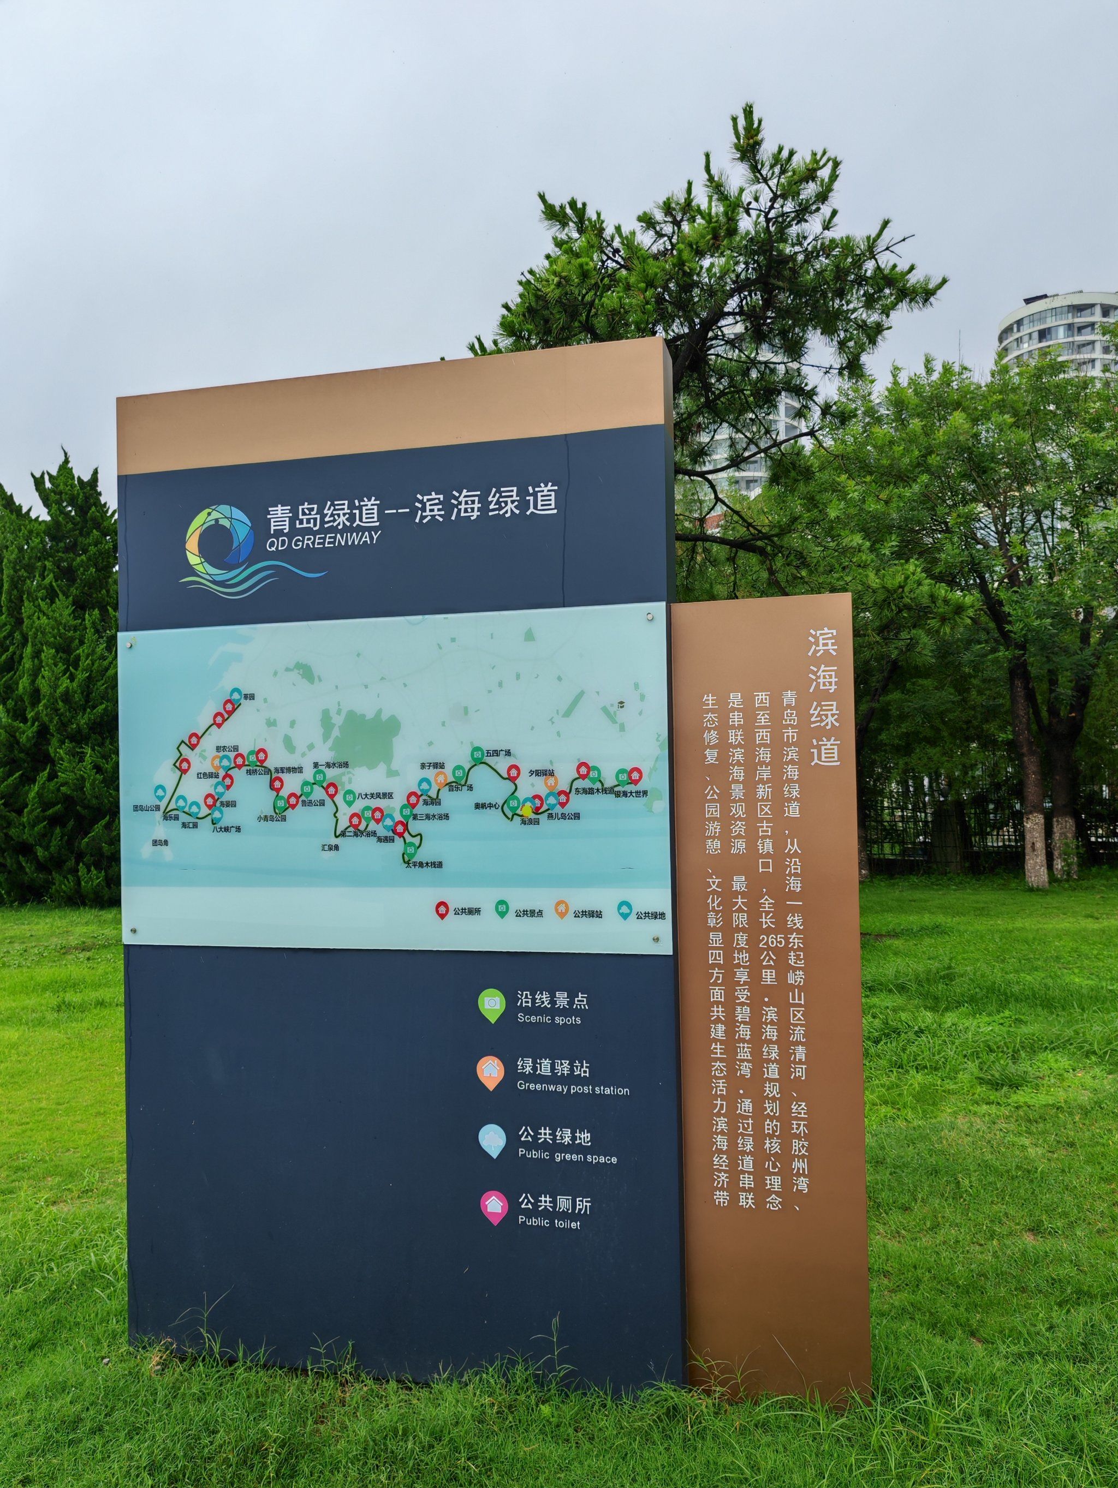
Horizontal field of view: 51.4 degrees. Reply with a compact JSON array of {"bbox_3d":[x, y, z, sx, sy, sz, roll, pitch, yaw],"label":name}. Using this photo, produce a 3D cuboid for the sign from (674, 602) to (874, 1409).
[{"bbox_3d":[0.497,0.578,2.729,0.416,1.829,0.084,-1,-1,14],"label":"sign"}]

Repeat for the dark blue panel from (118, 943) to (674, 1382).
[{"bbox_3d":[-0.409,1.011,2.914,1.450,1.012,0.129,-1,-1,14],"label":"dark blue panel"}]

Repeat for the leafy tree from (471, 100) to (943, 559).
[{"bbox_3d":[1.118,-1.680,9.029,3.900,6.585,3.700,-1,-1,0],"label":"leafy tree"}]

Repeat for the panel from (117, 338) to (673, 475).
[{"bbox_3d":[-0.443,-0.826,2.946,1.450,0.206,0.129,-1,-1,14],"label":"panel"}]

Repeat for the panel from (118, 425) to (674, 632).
[{"bbox_3d":[-0.437,-0.515,2.940,1.450,0.417,0.129,-1,-1,14],"label":"panel"}]

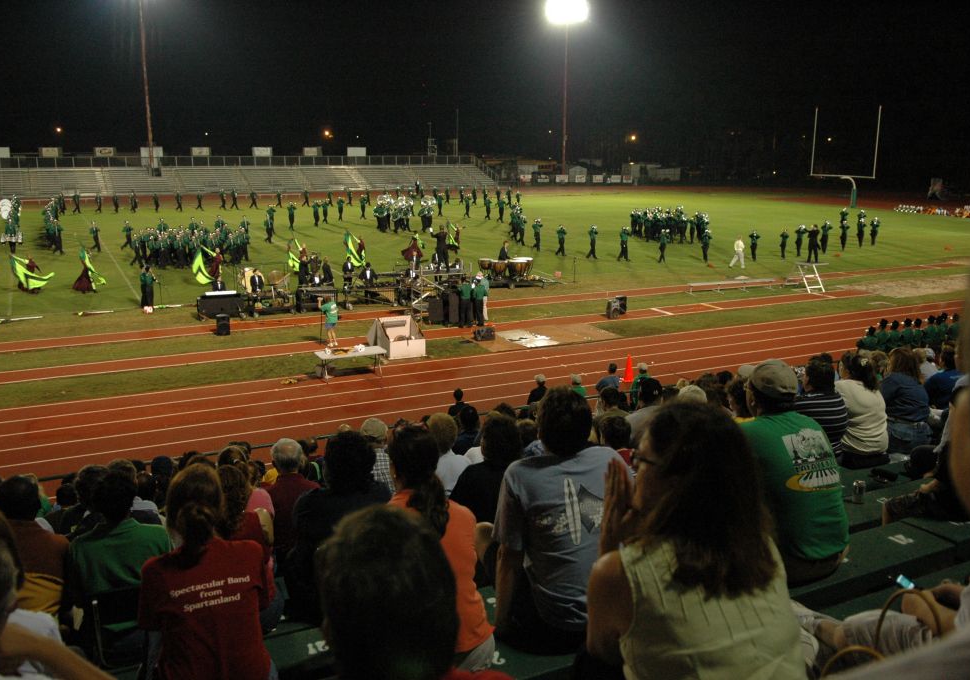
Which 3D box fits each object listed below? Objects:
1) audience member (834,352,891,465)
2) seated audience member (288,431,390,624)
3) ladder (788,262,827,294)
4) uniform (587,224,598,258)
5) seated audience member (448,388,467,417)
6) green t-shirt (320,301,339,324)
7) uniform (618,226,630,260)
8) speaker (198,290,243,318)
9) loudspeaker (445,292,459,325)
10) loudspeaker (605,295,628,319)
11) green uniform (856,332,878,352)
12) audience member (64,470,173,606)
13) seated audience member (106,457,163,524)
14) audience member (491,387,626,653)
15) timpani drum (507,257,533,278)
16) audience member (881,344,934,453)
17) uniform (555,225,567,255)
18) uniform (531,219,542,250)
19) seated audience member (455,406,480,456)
[{"bbox_3d":[2.811,0.678,6.899,0.480,1.280,0.720,-6,14,-26],"label":"audience member"},{"bbox_3d":[-0.785,1.030,4.412,0.500,1.266,0.780,-6,14,-24],"label":"seated audience member"},{"bbox_3d":[14.834,-2.943,39.244,1.200,1.170,2.100,-3,14,-15],"label":"ladder"},{"bbox_3d":[5.813,-5.260,45.889,0.520,1.750,0.500,-6,14,-24],"label":"uniform"},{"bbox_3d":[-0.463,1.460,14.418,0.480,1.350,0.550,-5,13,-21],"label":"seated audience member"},{"bbox_3d":[-4.848,-0.853,26.663,0.500,0.660,0.360,-6,14,-24],"label":"green t-shirt"},{"bbox_3d":[7.362,-5.078,45.105,0.550,1.750,0.500,-6,14,-24],"label":"uniform"},{"bbox_3d":[-9.694,-1.297,31.182,1.500,1.000,0.650,-6,14,-24],"label":"speaker"},{"bbox_3d":[-1.106,-1.083,28.565,0.480,1.030,0.480,-3,13,-14],"label":"loudspeaker"},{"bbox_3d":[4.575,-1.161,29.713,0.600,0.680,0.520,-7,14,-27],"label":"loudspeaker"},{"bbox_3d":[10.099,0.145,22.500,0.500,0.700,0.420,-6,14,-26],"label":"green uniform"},{"bbox_3d":[-1.685,1.143,4.044,0.450,1.240,0.720,-6,14,-26],"label":"audience member"},{"bbox_3d":[-2.410,1.377,5.857,0.470,1.270,0.750,-6,14,-24],"label":"seated audience member"},{"bbox_3d":[0.205,0.800,3.128,0.520,1.364,0.750,-6,15,-25],"label":"audience member"},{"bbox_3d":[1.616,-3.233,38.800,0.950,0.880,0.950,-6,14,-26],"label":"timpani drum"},{"bbox_3d":[3.209,0.622,6.923,0.500,1.240,0.740,-3,13,-14],"label":"audience member"},{"bbox_3d":[4.249,-5.524,47.153,0.520,1.700,0.580,11,17,41],"label":"uniform"},{"bbox_3d":[3.197,-6.233,51.114,0.620,1.800,0.700,-6,15,-25],"label":"uniform"},{"bbox_3d":[-0.245,1.274,9.034,0.470,1.270,0.750,-6,14,-24],"label":"seated audience member"}]

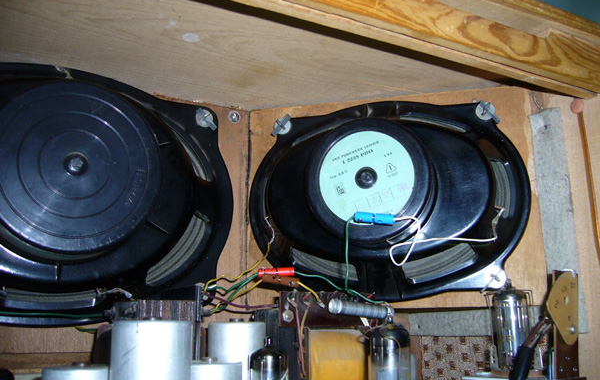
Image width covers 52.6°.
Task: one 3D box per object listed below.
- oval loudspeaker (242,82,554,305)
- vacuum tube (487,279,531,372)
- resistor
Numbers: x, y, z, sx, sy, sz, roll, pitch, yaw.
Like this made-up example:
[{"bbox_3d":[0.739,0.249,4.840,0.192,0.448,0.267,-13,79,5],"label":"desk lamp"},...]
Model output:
[{"bbox_3d":[0.052,0.001,0.424,0.210,0.153,0.077,-3,-11,16],"label":"oval loudspeaker"},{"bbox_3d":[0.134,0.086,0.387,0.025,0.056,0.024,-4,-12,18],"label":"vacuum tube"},{"bbox_3d":[0.040,0.077,0.389,0.046,0.011,0.010,12,-16,-28],"label":"resistor"}]

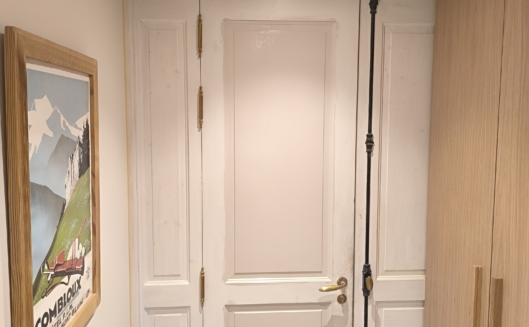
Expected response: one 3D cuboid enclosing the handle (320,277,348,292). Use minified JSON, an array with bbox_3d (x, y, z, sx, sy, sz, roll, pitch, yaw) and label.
[{"bbox_3d":[0.309,0.548,2.115,0.130,0.052,0.060,0,5,-4],"label":"handle"}]

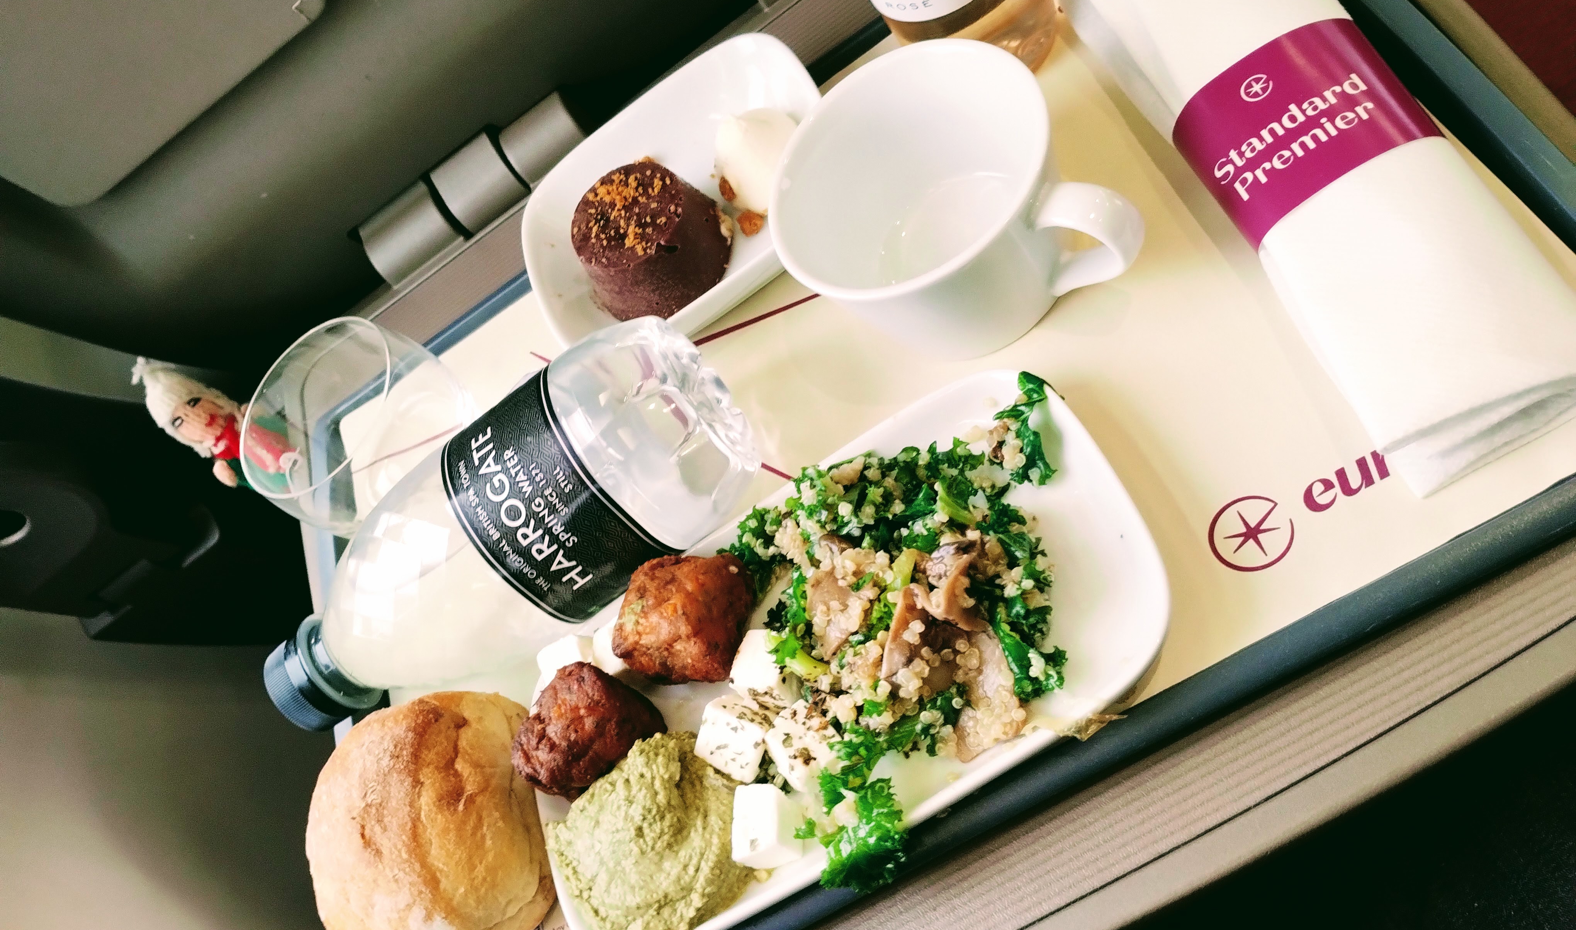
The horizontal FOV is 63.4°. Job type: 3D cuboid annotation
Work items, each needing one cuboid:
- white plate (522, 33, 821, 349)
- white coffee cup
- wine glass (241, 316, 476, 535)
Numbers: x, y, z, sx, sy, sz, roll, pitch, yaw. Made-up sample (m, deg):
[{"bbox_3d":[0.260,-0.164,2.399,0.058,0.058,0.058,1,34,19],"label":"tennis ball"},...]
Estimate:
[{"bbox_3d":[-0.033,-0.085,0.426,0.115,0.023,0.098,-31,55,14],"label":"white plate"},{"bbox_3d":[0.052,-0.063,0.343,0.102,0.057,0.078,18,77,35],"label":"white coffee cup"},{"bbox_3d":[-0.133,-0.007,0.422,0.069,0.063,0.069,-32,55,14],"label":"wine glass"}]

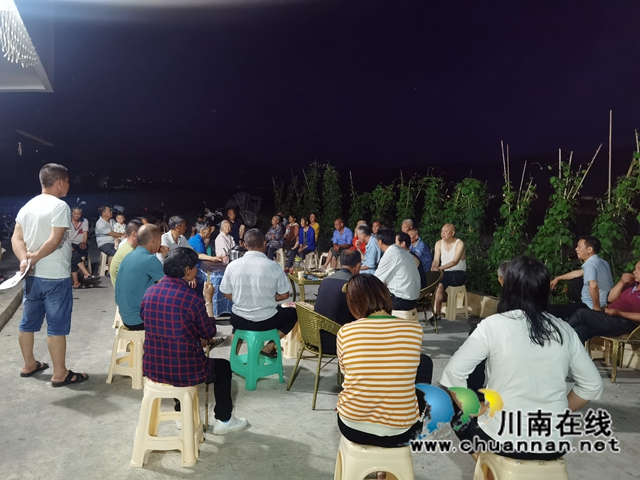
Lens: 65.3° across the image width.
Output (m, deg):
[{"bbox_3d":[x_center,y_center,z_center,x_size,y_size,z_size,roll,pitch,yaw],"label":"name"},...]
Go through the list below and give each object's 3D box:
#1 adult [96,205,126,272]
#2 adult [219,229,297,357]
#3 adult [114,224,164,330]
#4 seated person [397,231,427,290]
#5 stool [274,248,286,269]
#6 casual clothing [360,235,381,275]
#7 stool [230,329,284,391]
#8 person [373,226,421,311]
[{"bbox_3d":[-3.920,0.072,9.350,0.680,1.310,0.500,5,4,28],"label":"adult"},{"bbox_3d":[-0.530,0.550,4.480,0.600,1.290,0.820,3,4,2],"label":"adult"},{"bbox_3d":[-1.305,0.503,4.196,0.520,1.270,0.820,5,5,38],"label":"adult"},{"bbox_3d":[0.967,0.495,5.995,0.800,1.170,0.500,2,4,5],"label":"seated person"},{"bbox_3d":[-0.986,0.404,11.358,0.340,0.445,0.340,3,4,15],"label":"stool"},{"bbox_3d":[0.713,0.189,6.728,0.420,0.530,0.460,5,5,30],"label":"casual clothing"},{"bbox_3d":[-0.530,0.986,4.240,0.350,0.450,0.350,5,5,37],"label":"stool"},{"bbox_3d":[0.671,0.506,5.246,0.840,1.220,0.520,6,5,40],"label":"person"}]

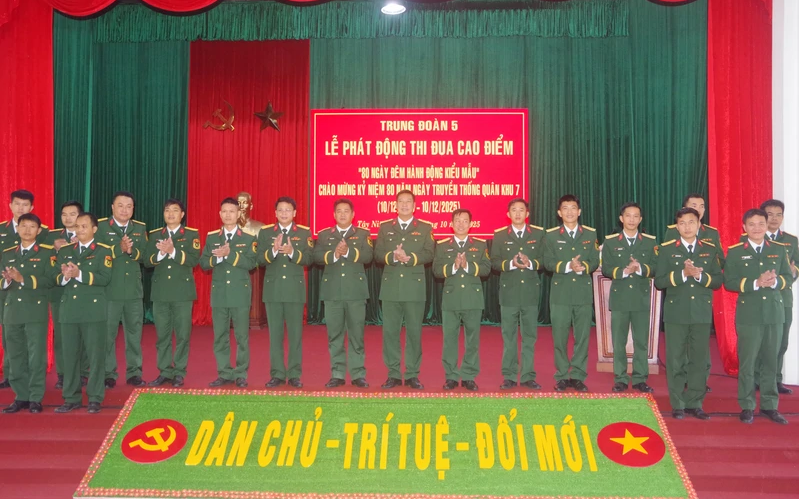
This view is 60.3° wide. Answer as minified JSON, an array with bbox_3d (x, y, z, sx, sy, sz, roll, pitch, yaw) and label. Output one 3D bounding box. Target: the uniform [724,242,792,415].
[{"bbox_3d":[2.839,0.615,5.450,0.531,1.391,0.420,0,0,7],"label":"uniform"}]

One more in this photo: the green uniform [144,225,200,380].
[{"bbox_3d":[-2.053,0.481,6.250,0.460,1.420,0.360,0,-1,0],"label":"green uniform"}]

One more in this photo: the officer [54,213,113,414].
[{"bbox_3d":[-2.747,0.549,6.000,0.460,1.700,0.400,0,-1,1],"label":"officer"}]

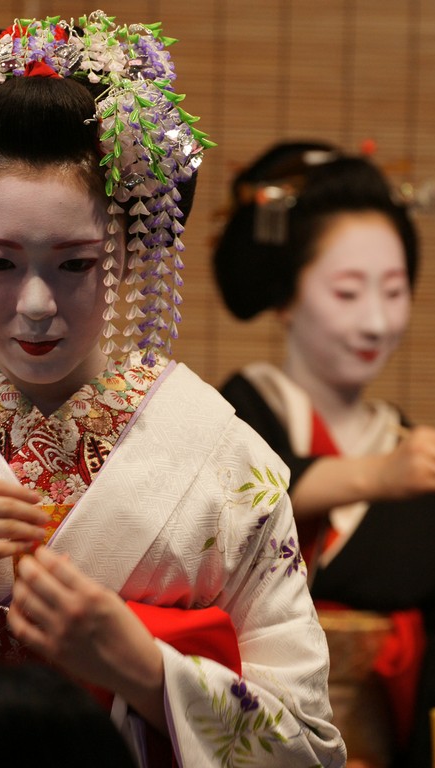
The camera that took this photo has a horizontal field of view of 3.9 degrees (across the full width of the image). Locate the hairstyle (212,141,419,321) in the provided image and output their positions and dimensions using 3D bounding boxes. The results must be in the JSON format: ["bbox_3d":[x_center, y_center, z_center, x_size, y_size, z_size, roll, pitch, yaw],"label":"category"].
[{"bbox_3d":[0.100,-0.155,6.500,0.210,0.185,0.210,-1,6,-31],"label":"hairstyle"}]

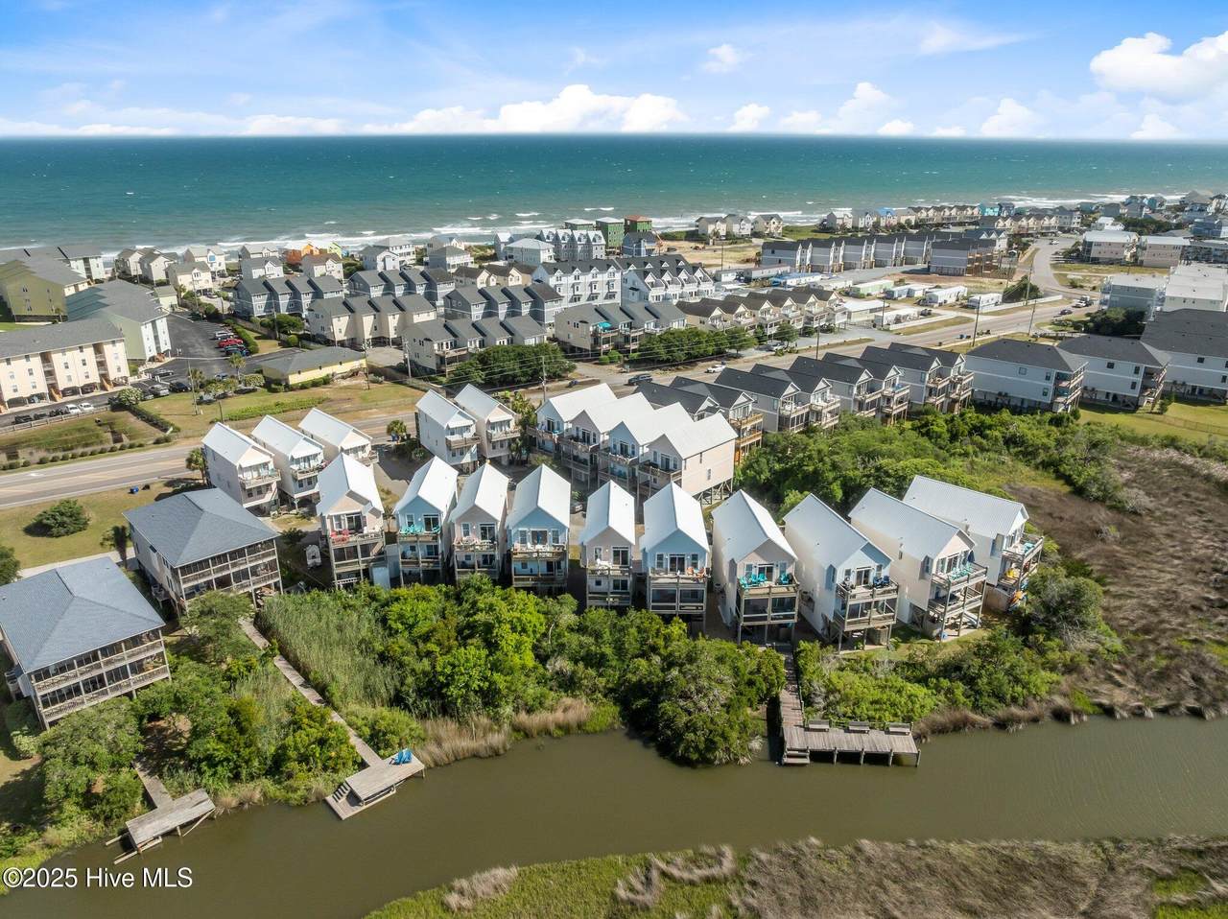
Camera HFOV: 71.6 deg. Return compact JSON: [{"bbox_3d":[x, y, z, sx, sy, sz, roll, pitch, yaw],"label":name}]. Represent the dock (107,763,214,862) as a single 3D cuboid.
[{"bbox_3d":[-36.168,26.881,66.166,7.000,1.200,9.400,-19,28,-40],"label":"dock"}]

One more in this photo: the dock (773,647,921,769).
[{"bbox_3d":[20.841,22.666,80.020,11.500,2.500,15.900,1,21,3],"label":"dock"}]

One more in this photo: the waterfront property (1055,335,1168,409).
[{"bbox_3d":[97.000,-17.800,167.300,19.300,12.100,10.300,17,27,37],"label":"waterfront property"}]

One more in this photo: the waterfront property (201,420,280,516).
[{"bbox_3d":[-50.900,1.800,116.700,5.300,10.800,14.000,-18,28,-40],"label":"waterfront property"}]

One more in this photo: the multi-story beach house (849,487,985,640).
[{"bbox_3d":[32.700,10.870,92.930,6.400,11.500,14.000,-11,24,-27],"label":"multi-story beach house"}]

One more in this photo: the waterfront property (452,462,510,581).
[{"bbox_3d":[-15.159,7.956,98.569,5.341,10.544,14.153,-1,21,-3],"label":"waterfront property"}]

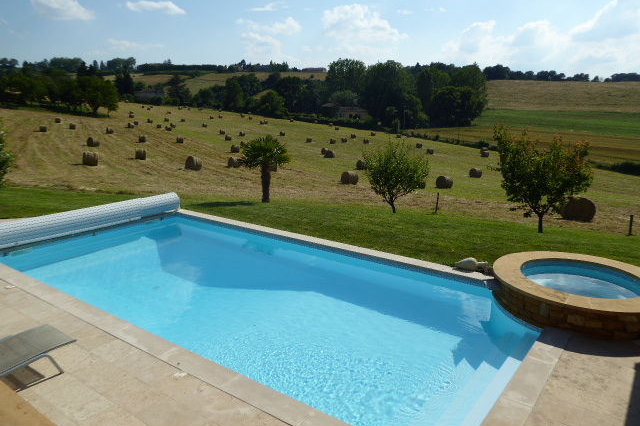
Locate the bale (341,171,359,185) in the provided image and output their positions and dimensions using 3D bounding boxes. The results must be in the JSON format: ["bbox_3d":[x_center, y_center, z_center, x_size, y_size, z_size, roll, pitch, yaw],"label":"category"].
[{"bbox_3d":[3.131,-3.570,52.050,1.200,1.250,1.280,-10,17,-37],"label":"bale"}]

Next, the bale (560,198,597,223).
[{"bbox_3d":[14.301,-0.198,27.691,1.280,1.250,1.200,0,13,-2],"label":"bale"}]

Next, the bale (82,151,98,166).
[{"bbox_3d":[-22.894,-5.343,49.877,1.200,1.250,1.280,-8,16,-32],"label":"bale"}]

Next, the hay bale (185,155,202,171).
[{"bbox_3d":[-13.060,-5.119,51.626,1.280,1.250,1.200,8,15,28],"label":"hay bale"}]

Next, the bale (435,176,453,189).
[{"bbox_3d":[13.385,-3.257,53.507,1.200,1.250,1.280,-10,17,-36],"label":"bale"}]

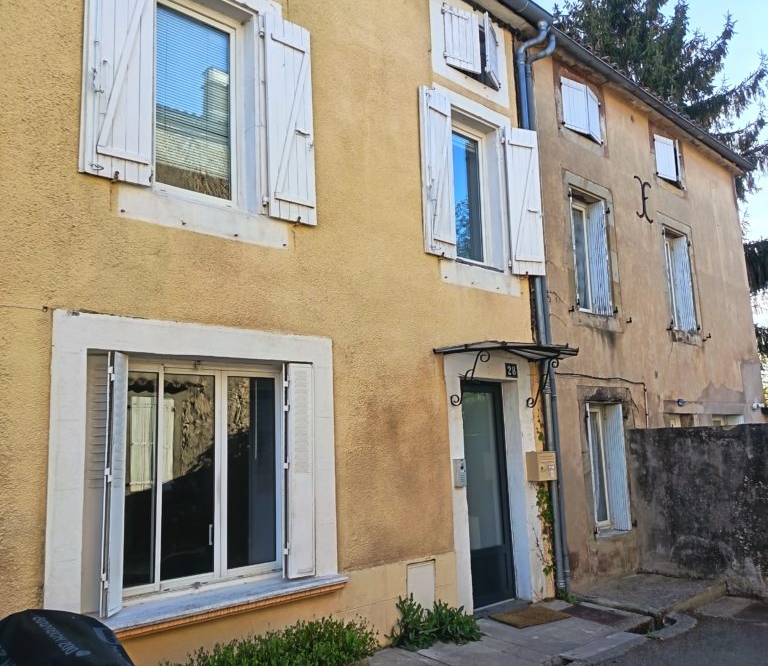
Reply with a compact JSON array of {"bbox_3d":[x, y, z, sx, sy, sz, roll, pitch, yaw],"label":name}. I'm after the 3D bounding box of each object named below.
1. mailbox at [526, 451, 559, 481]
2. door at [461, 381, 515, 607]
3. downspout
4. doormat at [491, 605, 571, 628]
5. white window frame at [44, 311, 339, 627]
[{"bbox_3d":[1.644,1.383,7.339,0.320,0.288,0.140,7,-13,-44],"label":"mailbox"},{"bbox_3d":[0.965,1.554,7.019,0.860,2.160,0.080,7,-13,-44],"label":"door"},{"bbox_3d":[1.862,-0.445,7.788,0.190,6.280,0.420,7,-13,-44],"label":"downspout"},{"bbox_3d":[1.317,2.544,6.389,0.600,0.020,0.450,3,-10,-29],"label":"doormat"},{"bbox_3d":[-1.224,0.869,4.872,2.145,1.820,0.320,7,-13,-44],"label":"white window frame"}]

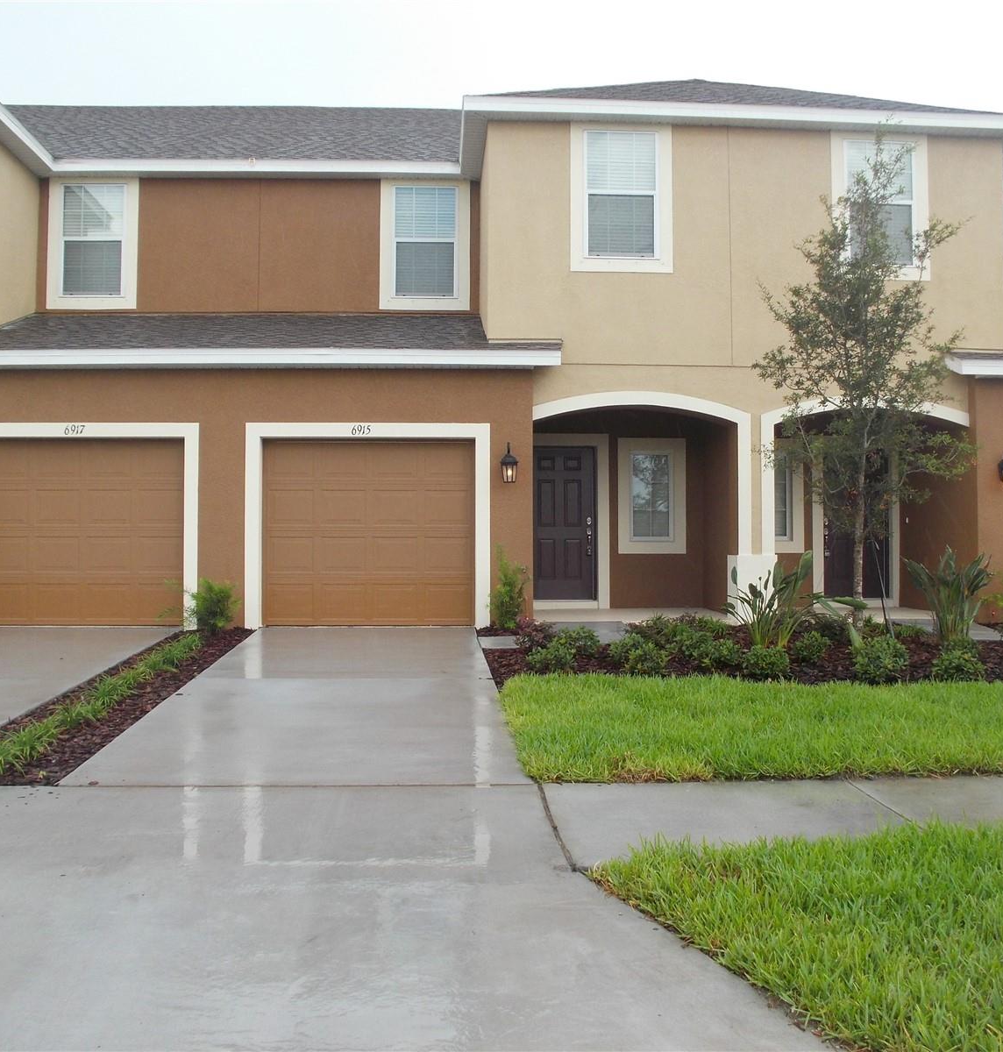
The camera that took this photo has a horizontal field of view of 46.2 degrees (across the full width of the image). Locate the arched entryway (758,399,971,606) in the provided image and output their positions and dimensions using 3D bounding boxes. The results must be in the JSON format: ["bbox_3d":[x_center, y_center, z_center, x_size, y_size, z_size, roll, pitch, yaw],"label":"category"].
[{"bbox_3d":[4.278,-0.203,14.185,2.554,2.579,0.800,0,-1,-3],"label":"arched entryway"}]

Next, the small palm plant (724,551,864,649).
[{"bbox_3d":[2.920,0.723,11.670,1.358,0.935,1.000,0,-1,-3],"label":"small palm plant"}]

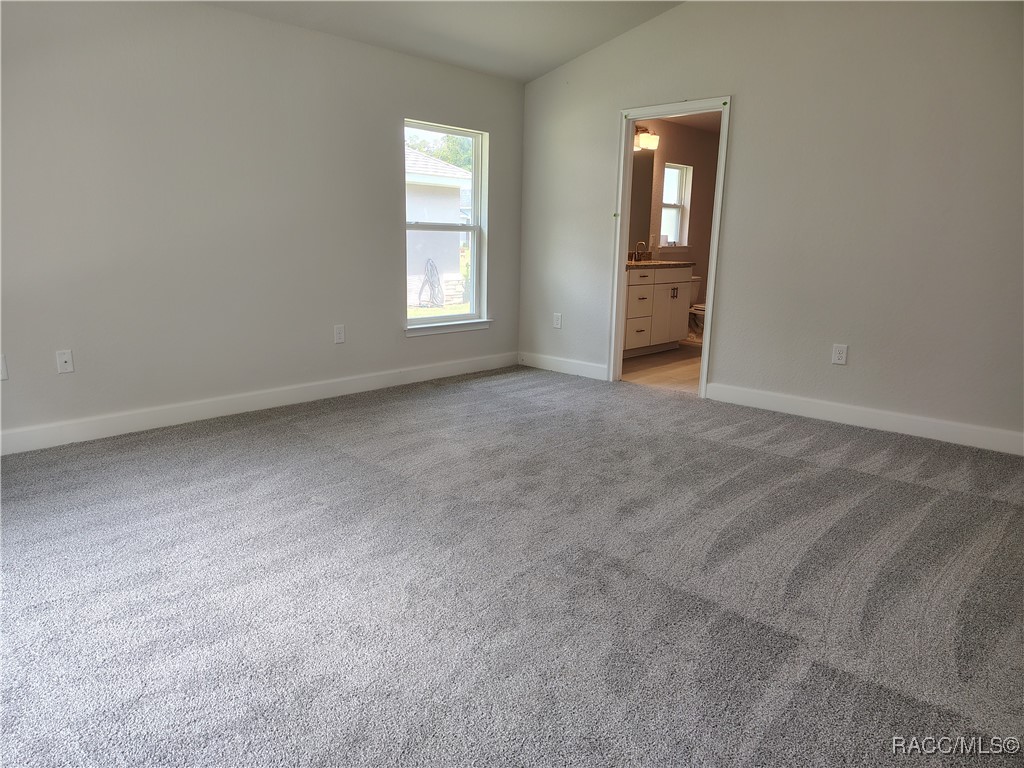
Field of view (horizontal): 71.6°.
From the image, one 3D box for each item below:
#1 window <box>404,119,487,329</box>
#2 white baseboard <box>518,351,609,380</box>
[{"bbox_3d":[-0.541,-1.256,5.717,0.120,1.541,0.879,12,16,41],"label":"window"},{"bbox_3d":[0.430,-0.164,6.196,0.985,0.132,0.015,12,16,41],"label":"white baseboard"}]

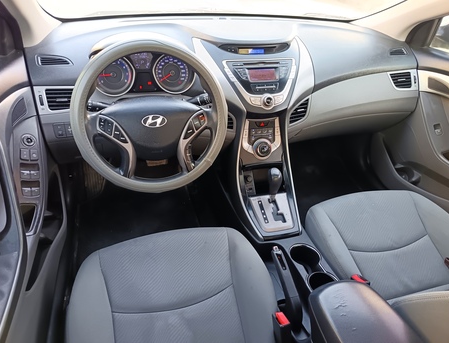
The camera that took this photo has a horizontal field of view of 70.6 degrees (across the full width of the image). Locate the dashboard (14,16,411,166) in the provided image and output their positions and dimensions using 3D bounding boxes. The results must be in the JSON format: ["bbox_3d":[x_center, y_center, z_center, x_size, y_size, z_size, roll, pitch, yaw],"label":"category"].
[{"bbox_3d":[0.051,-0.387,1.287,1.430,0.390,0.660,-6,32,-13],"label":"dashboard"}]

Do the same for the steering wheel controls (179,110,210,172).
[{"bbox_3d":[-0.082,-0.077,0.844,0.080,0.155,0.035,-6,3,-13],"label":"steering wheel controls"}]

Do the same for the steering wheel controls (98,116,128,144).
[{"bbox_3d":[-0.278,-0.106,0.792,0.070,0.075,0.025,-6,3,-13],"label":"steering wheel controls"}]

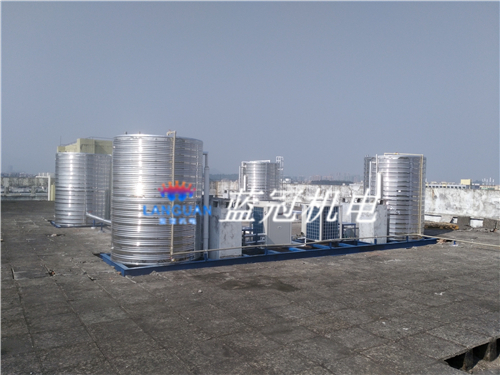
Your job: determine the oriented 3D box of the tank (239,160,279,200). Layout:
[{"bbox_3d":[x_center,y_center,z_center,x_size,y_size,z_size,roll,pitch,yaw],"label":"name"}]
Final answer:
[{"bbox_3d":[0.450,0.130,18.020,1.780,2.370,1.780,1,1,0],"label":"tank"}]

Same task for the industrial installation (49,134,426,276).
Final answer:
[{"bbox_3d":[-0.685,0.208,13.140,8.990,2.570,8.830,1,1,-32],"label":"industrial installation"}]

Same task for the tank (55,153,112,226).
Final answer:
[{"bbox_3d":[-5.564,0.056,13.596,1.750,2.310,1.750,1,1,-22],"label":"tank"}]

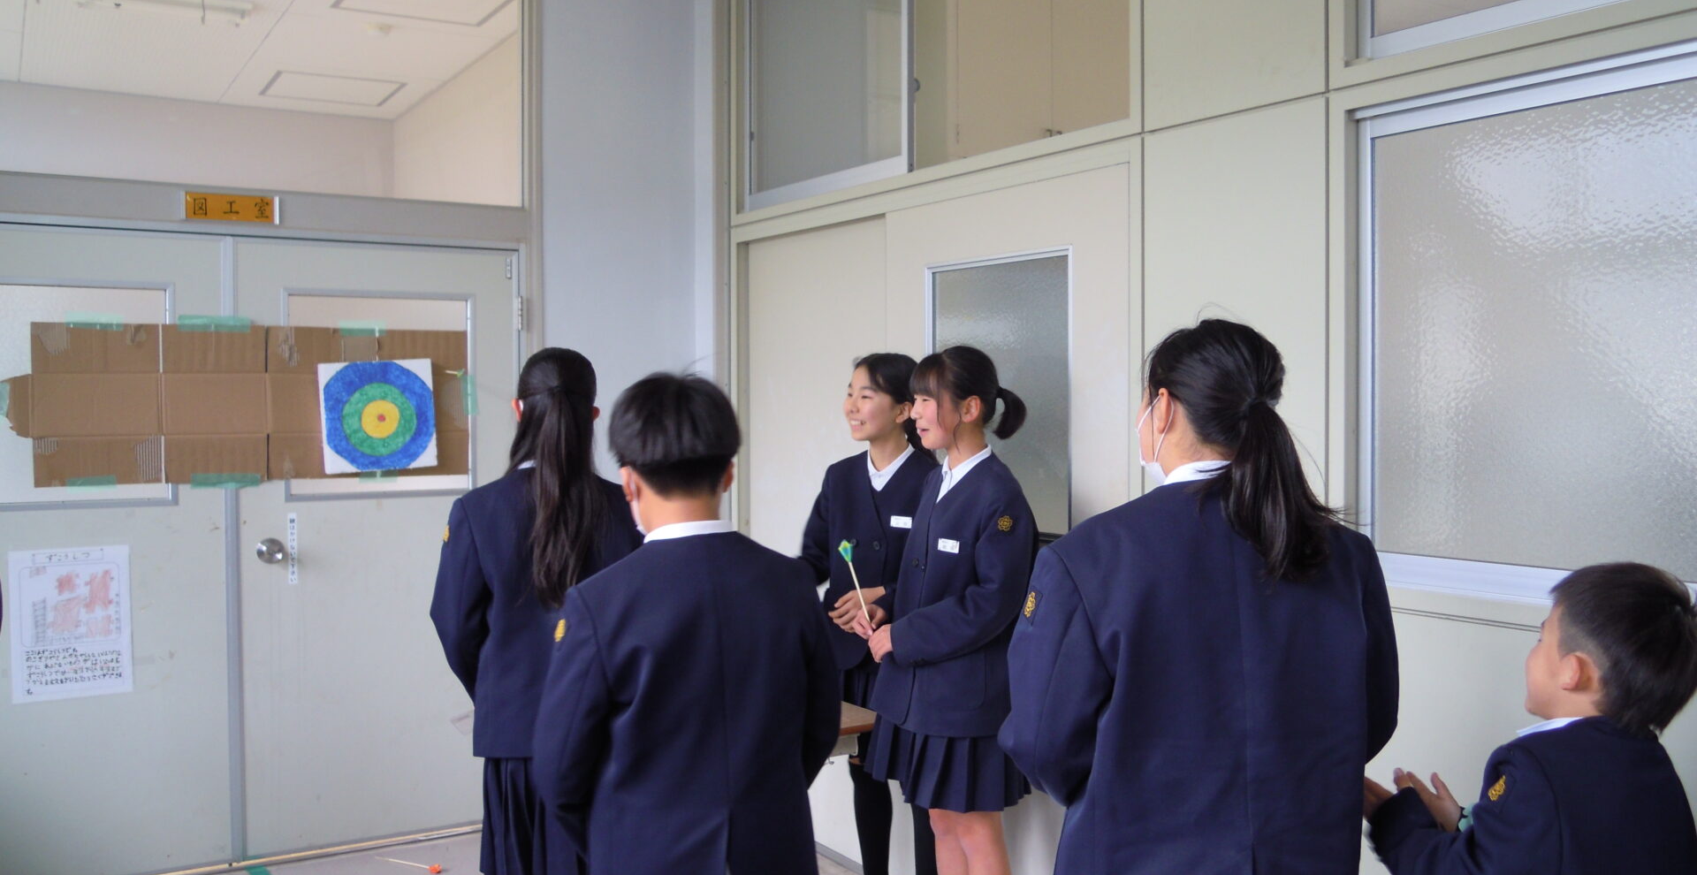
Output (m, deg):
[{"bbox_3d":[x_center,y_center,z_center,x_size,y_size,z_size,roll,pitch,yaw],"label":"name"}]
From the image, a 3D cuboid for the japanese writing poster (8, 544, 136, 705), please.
[{"bbox_3d":[-2.198,0.528,3.888,0.297,0.420,0.010,-2,2,-33],"label":"japanese writing poster"}]

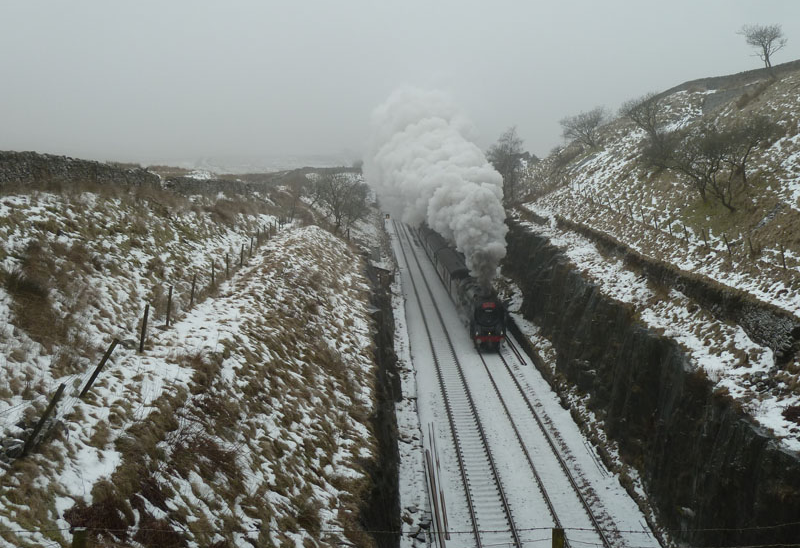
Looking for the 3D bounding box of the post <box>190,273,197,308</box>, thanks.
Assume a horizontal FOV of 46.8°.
[{"bbox_3d":[-6.813,0.544,30.500,0.120,1.200,0.120,8,7,-1],"label":"post"}]

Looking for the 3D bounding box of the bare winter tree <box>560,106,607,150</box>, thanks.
[{"bbox_3d":[29.022,-23.297,147.000,7.400,6.610,6.870,0,7,0],"label":"bare winter tree"}]

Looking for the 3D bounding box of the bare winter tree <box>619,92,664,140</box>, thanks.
[{"bbox_3d":[31.350,-20.446,120.000,5.790,6.170,5.370,0,7,0],"label":"bare winter tree"}]

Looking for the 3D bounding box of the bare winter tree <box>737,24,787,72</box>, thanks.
[{"bbox_3d":[46.273,-28.849,118.000,5.940,5.940,5.510,0,7,0],"label":"bare winter tree"}]

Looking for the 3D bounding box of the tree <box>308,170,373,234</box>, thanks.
[{"bbox_3d":[-6.545,-7.735,100.000,6.510,6.850,6.040,0,7,0],"label":"tree"}]

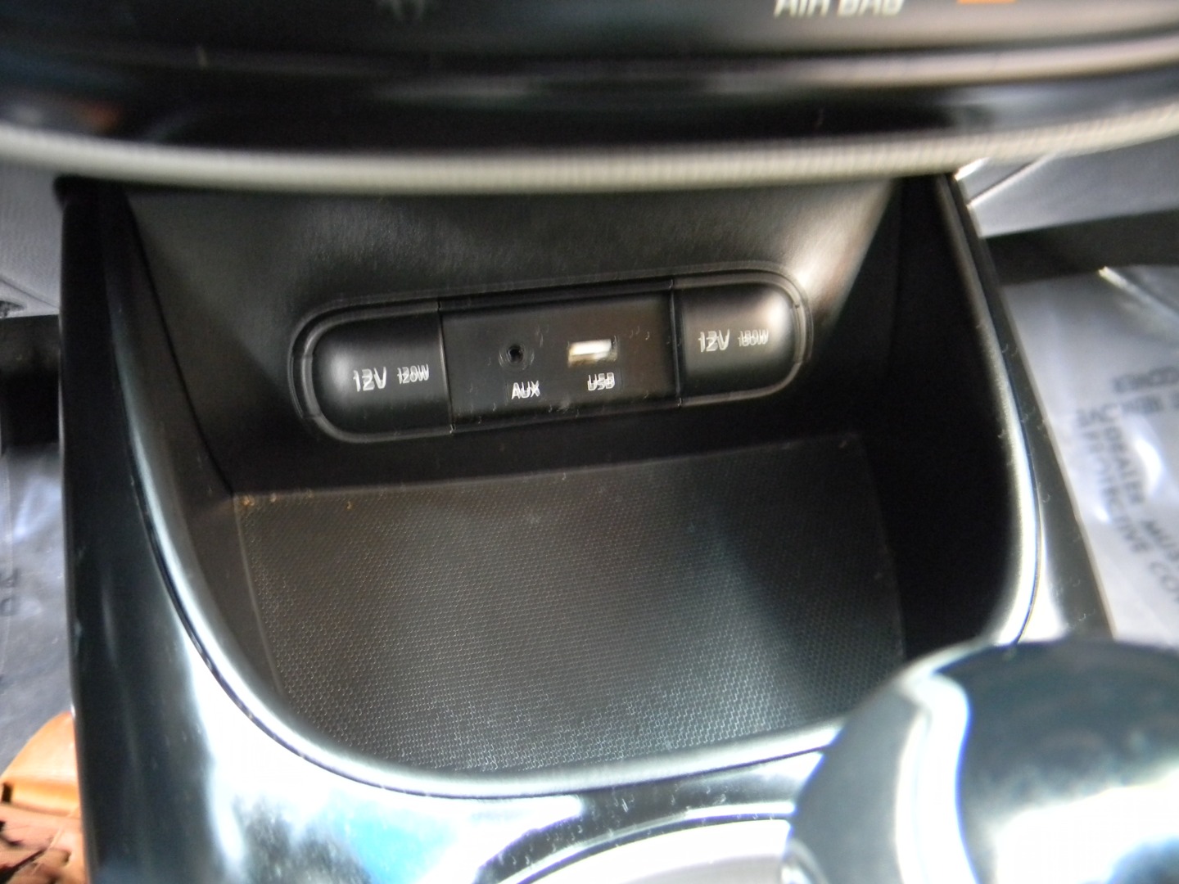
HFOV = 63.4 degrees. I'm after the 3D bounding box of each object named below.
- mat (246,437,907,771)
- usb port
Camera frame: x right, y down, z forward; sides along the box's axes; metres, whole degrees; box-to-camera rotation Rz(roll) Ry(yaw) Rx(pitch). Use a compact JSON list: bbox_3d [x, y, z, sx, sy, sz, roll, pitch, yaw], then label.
[{"bbox_3d":[0.000,0.038,0.219,0.163,0.003,0.088,-6,46,-8],"label":"mat"},{"bbox_3d":[0.000,-0.023,0.246,0.013,0.006,0.009,-6,13,-8],"label":"usb port"}]

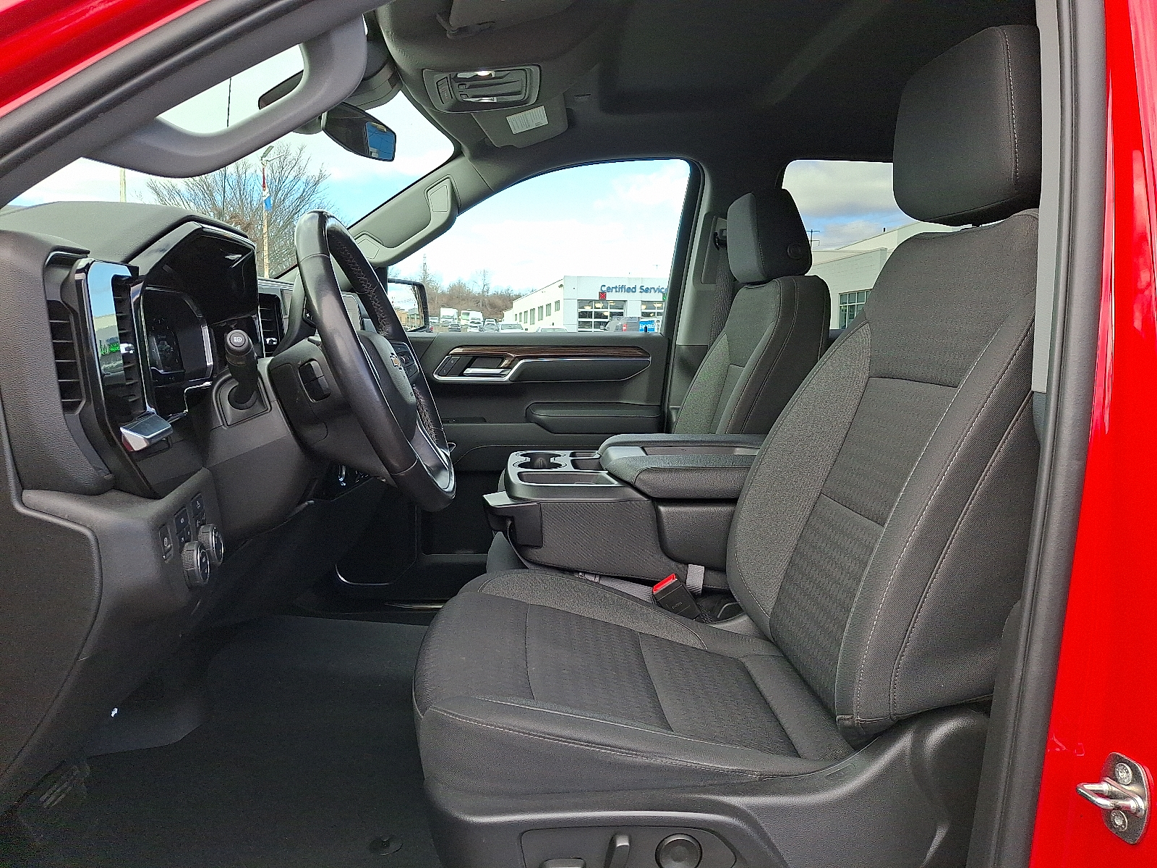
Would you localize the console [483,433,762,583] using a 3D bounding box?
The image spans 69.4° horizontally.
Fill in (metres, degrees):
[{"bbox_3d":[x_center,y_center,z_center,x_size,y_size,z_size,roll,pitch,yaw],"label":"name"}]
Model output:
[{"bbox_3d":[0.081,0.121,1.483,0.473,0.203,0.380,0,7,-3],"label":"console"}]

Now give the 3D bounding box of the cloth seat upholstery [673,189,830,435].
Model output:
[{"bbox_3d":[0.302,-0.158,1.794,0.360,0.690,0.520,0,7,-2],"label":"cloth seat upholstery"}]

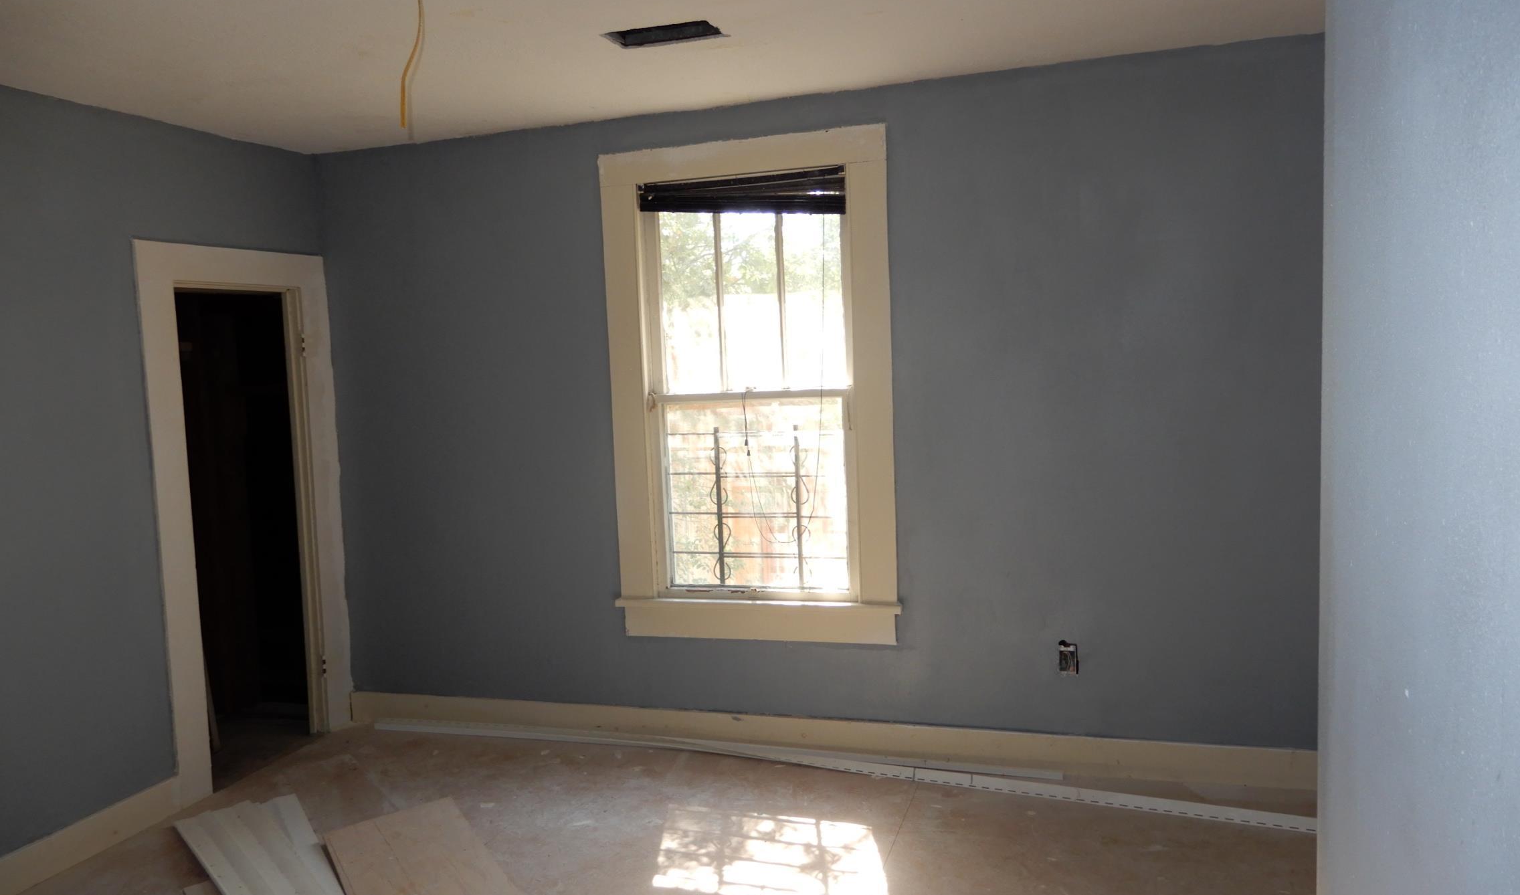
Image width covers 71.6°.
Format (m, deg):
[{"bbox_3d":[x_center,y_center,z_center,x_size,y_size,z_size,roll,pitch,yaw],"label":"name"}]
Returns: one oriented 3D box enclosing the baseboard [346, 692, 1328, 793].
[{"bbox_3d":[0.078,1.226,4.469,4.272,0.150,0.025,-1,4,17],"label":"baseboard"}]

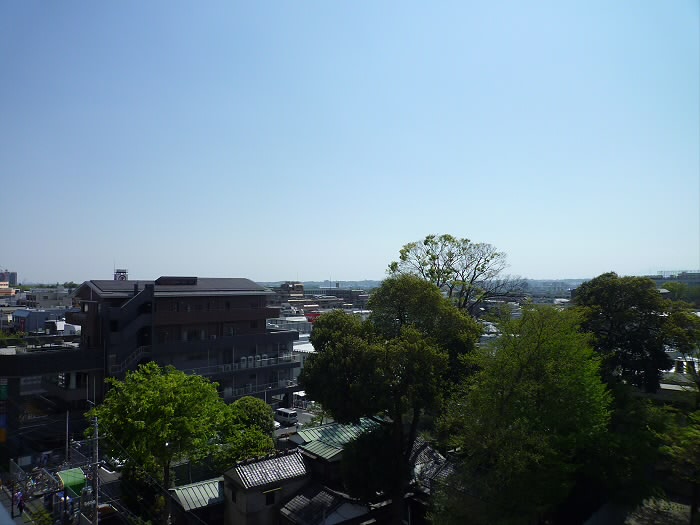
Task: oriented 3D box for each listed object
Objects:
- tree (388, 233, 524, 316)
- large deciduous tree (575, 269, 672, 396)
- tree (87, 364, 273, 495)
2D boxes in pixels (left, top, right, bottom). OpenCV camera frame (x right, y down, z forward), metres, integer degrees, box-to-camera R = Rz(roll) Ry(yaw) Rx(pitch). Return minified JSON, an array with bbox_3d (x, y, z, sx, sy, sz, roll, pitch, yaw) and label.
[{"bbox_3d":[13.484,9.612,63.688,17.000,25.500,16.000,0,-2,0],"label":"tree"},{"bbox_3d":[33.004,12.000,60.598,12.000,20.500,11.500,0,-2,0],"label":"large deciduous tree"},{"bbox_3d":[-15.015,15.218,43.467,15.000,12.800,13.000,0,-2,0],"label":"tree"}]

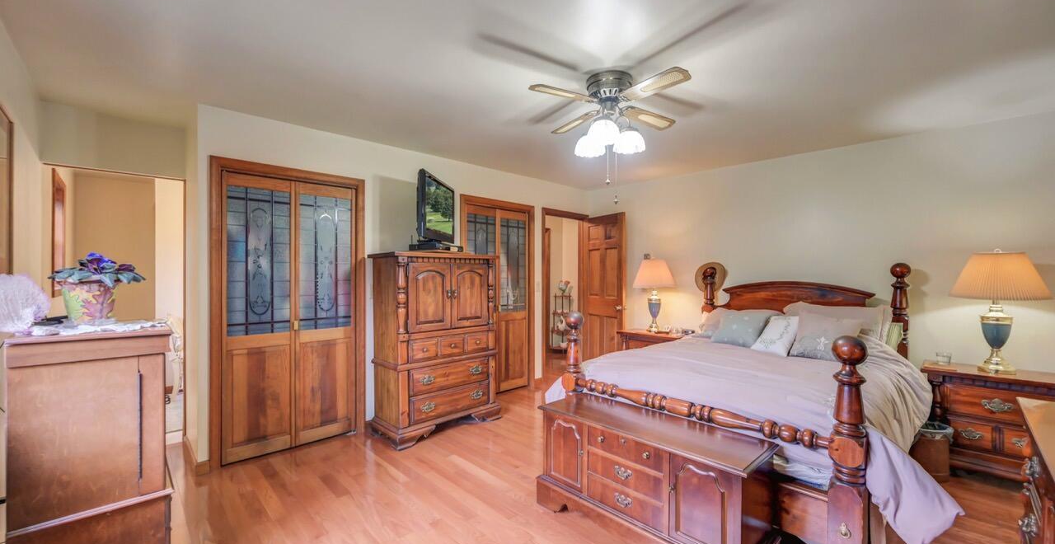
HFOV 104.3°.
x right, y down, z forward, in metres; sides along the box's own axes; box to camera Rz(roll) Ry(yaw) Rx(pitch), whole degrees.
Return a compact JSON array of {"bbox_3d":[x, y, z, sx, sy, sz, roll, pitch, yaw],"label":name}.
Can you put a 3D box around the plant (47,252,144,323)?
[{"bbox_3d":[-1.747,0.072,1.677,0.260,0.285,0.260,0,0,-44],"label":"plant"}]

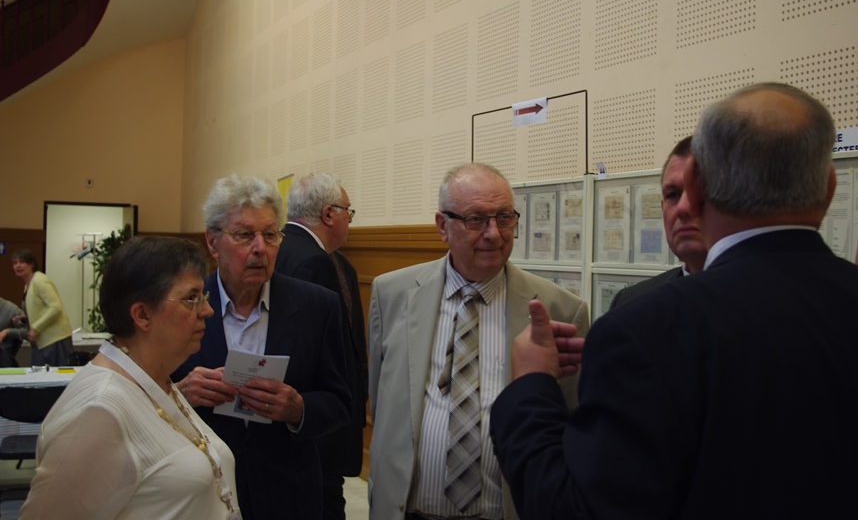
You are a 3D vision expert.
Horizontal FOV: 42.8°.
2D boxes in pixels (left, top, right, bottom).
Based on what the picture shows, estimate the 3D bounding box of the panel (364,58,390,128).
[{"bbox_3d":[-0.361,-1.124,7.439,0.020,0.465,0.465,1,1,-24],"label":"panel"}]

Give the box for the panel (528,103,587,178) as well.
[{"bbox_3d":[0.589,-0.482,5.243,0.020,0.455,0.455,1,0,-24],"label":"panel"}]

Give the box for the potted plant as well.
[{"bbox_3d":[-3.547,0.510,12.200,0.550,1.760,0.550,1,0,0],"label":"potted plant"}]

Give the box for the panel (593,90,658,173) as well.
[{"bbox_3d":[0.827,-0.474,4.690,0.020,0.465,0.465,1,1,-24],"label":"panel"}]

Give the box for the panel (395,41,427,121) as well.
[{"bbox_3d":[-0.120,-1.111,6.886,0.020,0.455,0.455,1,0,-24],"label":"panel"}]

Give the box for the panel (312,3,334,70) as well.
[{"bbox_3d":[-0.829,-1.740,8.530,0.020,0.455,0.455,1,0,-24],"label":"panel"}]

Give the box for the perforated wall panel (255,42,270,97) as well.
[{"bbox_3d":[-1.550,-1.774,10.187,0.020,0.465,0.465,1,1,-24],"label":"perforated wall panel"}]

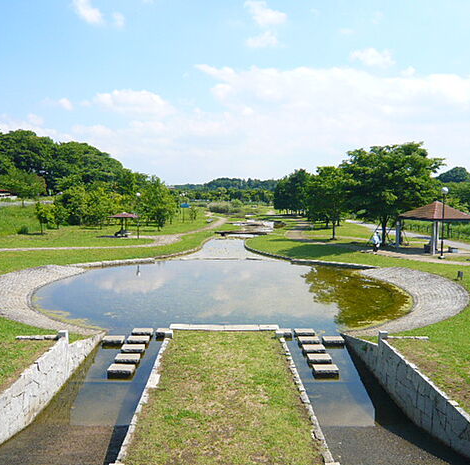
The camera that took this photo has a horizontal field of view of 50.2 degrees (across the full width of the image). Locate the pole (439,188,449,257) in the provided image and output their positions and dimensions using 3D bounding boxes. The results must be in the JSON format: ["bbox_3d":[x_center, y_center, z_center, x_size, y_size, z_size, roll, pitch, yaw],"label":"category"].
[{"bbox_3d":[13.233,-0.603,31.775,0.420,4.557,0.420,1,4,-1],"label":"pole"}]

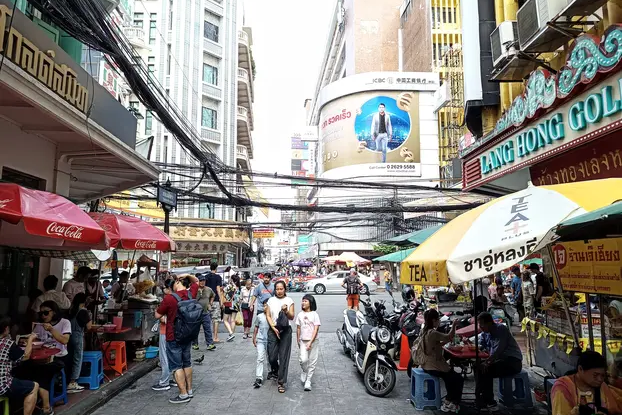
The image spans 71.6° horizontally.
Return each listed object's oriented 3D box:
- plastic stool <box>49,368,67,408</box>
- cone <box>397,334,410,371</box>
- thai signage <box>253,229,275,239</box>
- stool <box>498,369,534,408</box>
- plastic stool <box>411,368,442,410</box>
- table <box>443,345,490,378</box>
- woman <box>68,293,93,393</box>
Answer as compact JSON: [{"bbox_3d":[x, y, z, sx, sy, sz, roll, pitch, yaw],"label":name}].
[{"bbox_3d":[-3.210,2.207,5.225,0.360,0.450,0.360,1,-7,-4],"label":"plastic stool"},{"bbox_3d":[1.740,2.546,7.863,0.370,0.720,0.370,0,-7,0],"label":"cone"},{"bbox_3d":[-3.939,2.170,36.000,1.800,0.850,0.150,0,-7,0],"label":"thai signage"},{"bbox_3d":[2.730,2.391,5.760,0.350,0.440,0.350,0,-7,3],"label":"stool"},{"bbox_3d":[1.560,2.423,5.812,0.360,0.450,0.370,0,-7,-2],"label":"plastic stool"},{"bbox_3d":[2.040,2.281,5.770,0.470,0.720,0.600,0,-7,-2],"label":"table"},{"bbox_3d":[-3.210,1.839,6.013,0.350,1.360,0.390,3,-8,-22],"label":"woman"}]

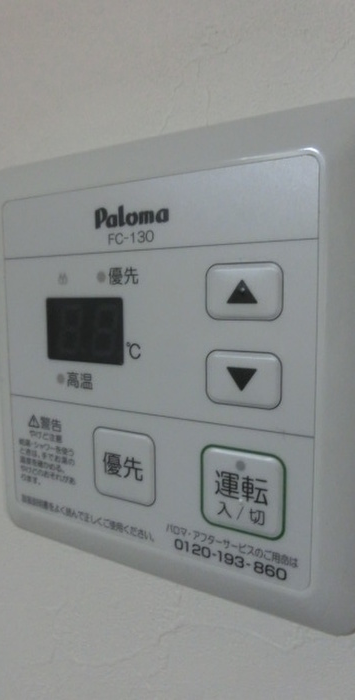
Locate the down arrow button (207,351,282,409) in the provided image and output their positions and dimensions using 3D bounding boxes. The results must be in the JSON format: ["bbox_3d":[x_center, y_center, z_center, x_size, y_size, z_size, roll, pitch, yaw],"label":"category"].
[{"bbox_3d":[0.015,0.007,0.115,0.019,0.013,0.003,3,8,31],"label":"down arrow button"}]

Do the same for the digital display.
[{"bbox_3d":[-0.027,-0.006,0.140,0.029,0.018,0.003,3,8,31],"label":"digital display"}]

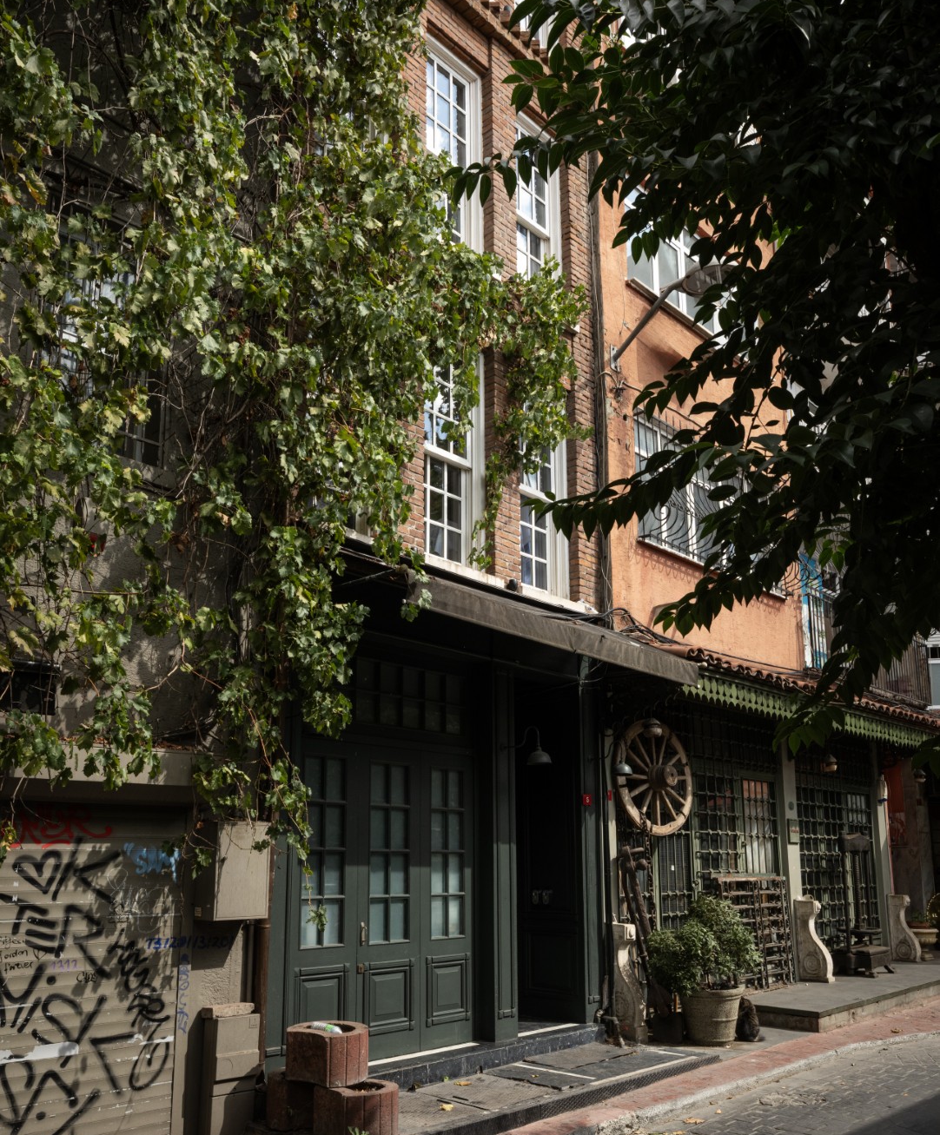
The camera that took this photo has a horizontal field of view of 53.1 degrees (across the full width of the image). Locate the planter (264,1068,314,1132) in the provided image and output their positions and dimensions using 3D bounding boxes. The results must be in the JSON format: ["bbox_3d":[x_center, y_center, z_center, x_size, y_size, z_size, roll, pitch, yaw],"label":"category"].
[{"bbox_3d":[-0.962,3.047,5.407,0.437,0.254,0.403,-12,-18,41],"label":"planter"}]

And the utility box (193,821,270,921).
[{"bbox_3d":[-1.391,1.783,5.531,0.226,0.547,0.365,-13,-19,43],"label":"utility box"}]

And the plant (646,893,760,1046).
[{"bbox_3d":[1.904,3.260,7.632,0.826,1.152,0.902,0,-13,0],"label":"plant"}]

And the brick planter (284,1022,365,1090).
[{"bbox_3d":[-0.789,2.763,5.333,0.437,0.254,0.394,-9,-16,34],"label":"brick planter"}]

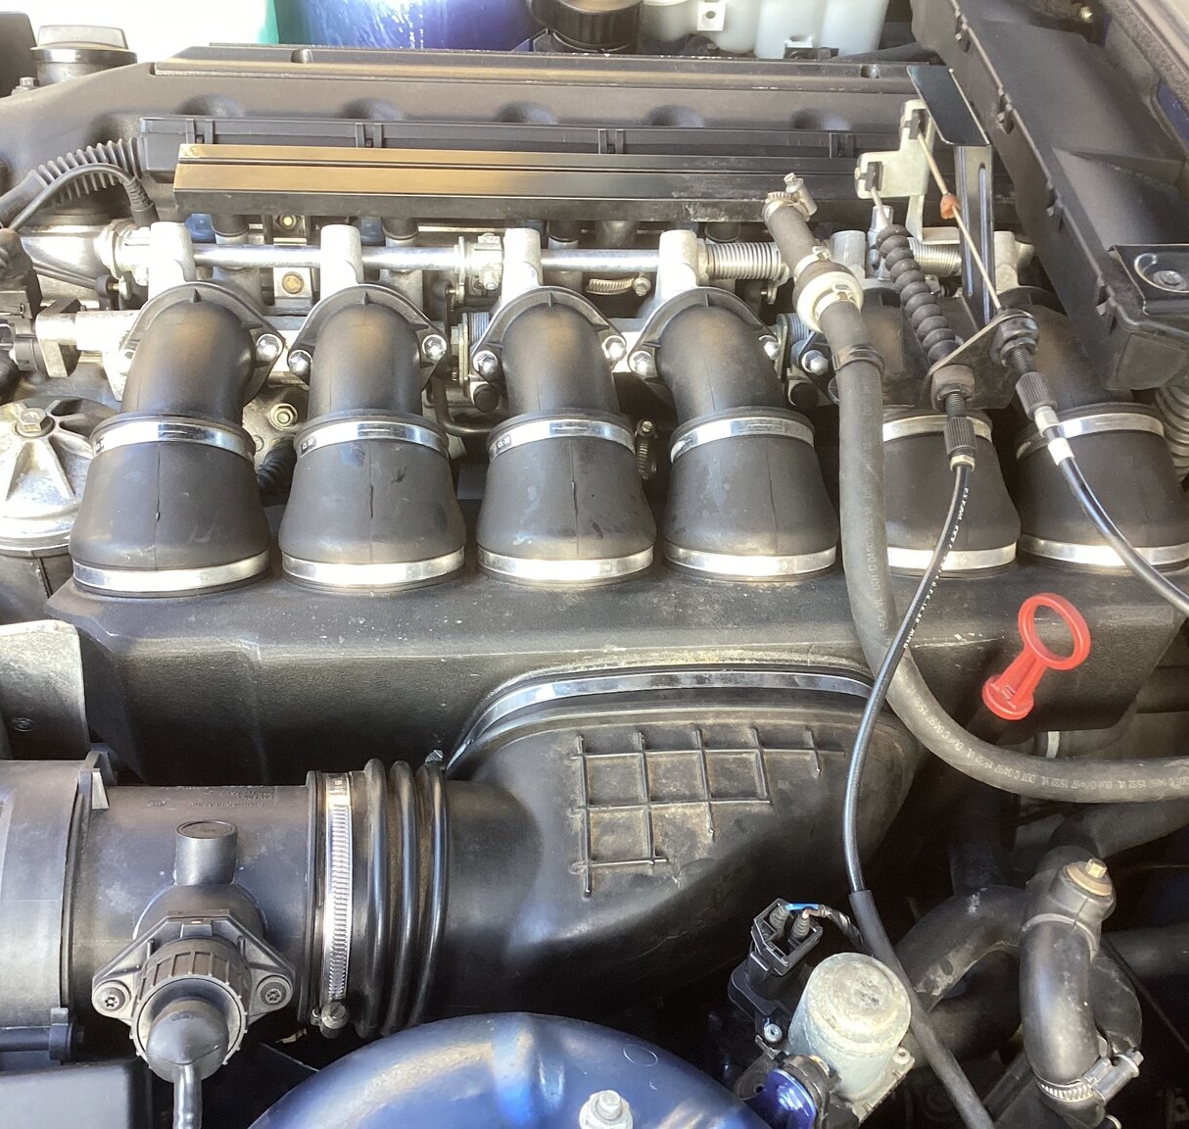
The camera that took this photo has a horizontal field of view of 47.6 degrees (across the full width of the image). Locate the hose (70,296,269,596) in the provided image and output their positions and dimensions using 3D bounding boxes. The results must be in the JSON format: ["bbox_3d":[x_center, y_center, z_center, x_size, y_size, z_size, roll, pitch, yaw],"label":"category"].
[{"bbox_3d":[-0.220,-0.061,0.710,0.096,0.106,0.208,-2,45,-6],"label":"hose"}]

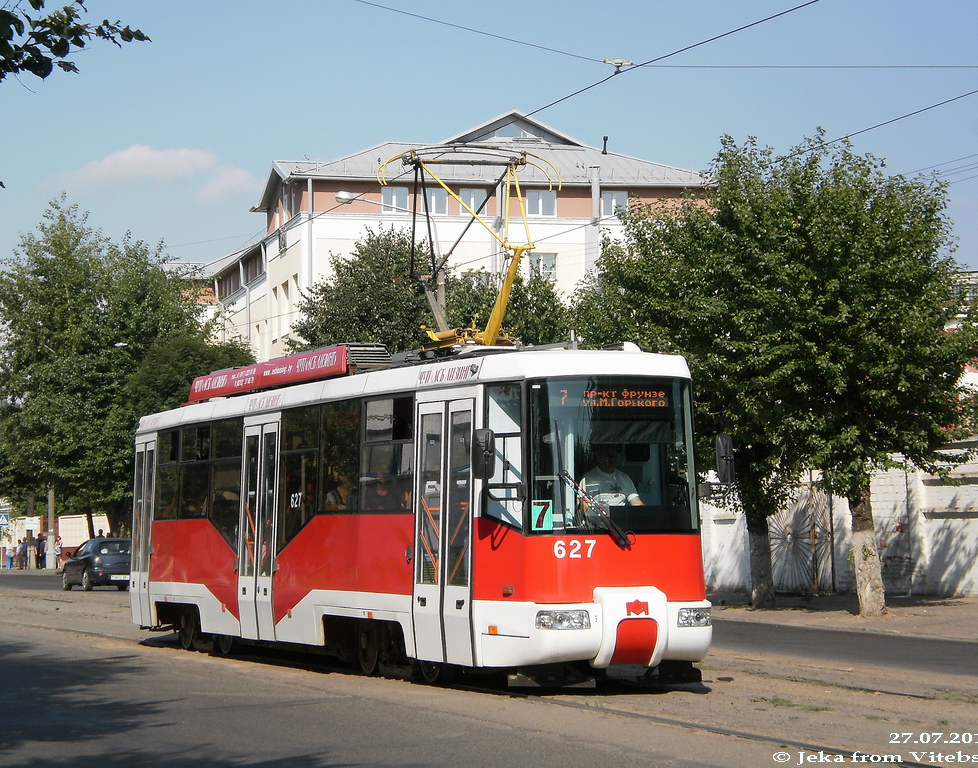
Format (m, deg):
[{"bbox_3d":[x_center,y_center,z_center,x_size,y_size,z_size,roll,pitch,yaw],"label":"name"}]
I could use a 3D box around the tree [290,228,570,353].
[{"bbox_3d":[-1.656,0.682,67.500,7.900,9.900,7.200,0,-4,0],"label":"tree"}]

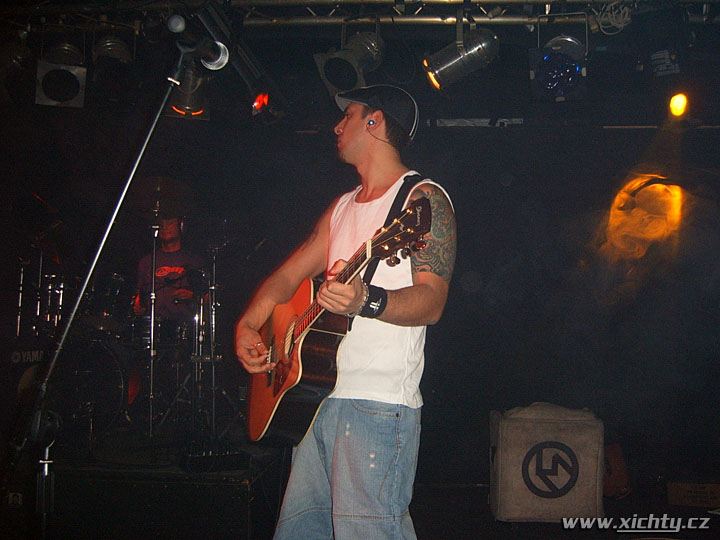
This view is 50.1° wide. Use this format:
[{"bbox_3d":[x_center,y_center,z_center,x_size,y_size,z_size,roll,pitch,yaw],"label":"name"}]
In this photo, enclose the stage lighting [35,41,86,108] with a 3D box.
[{"bbox_3d":[-1.714,-1.142,4.355,0.250,0.420,0.250,-2,-48,-29],"label":"stage lighting"}]

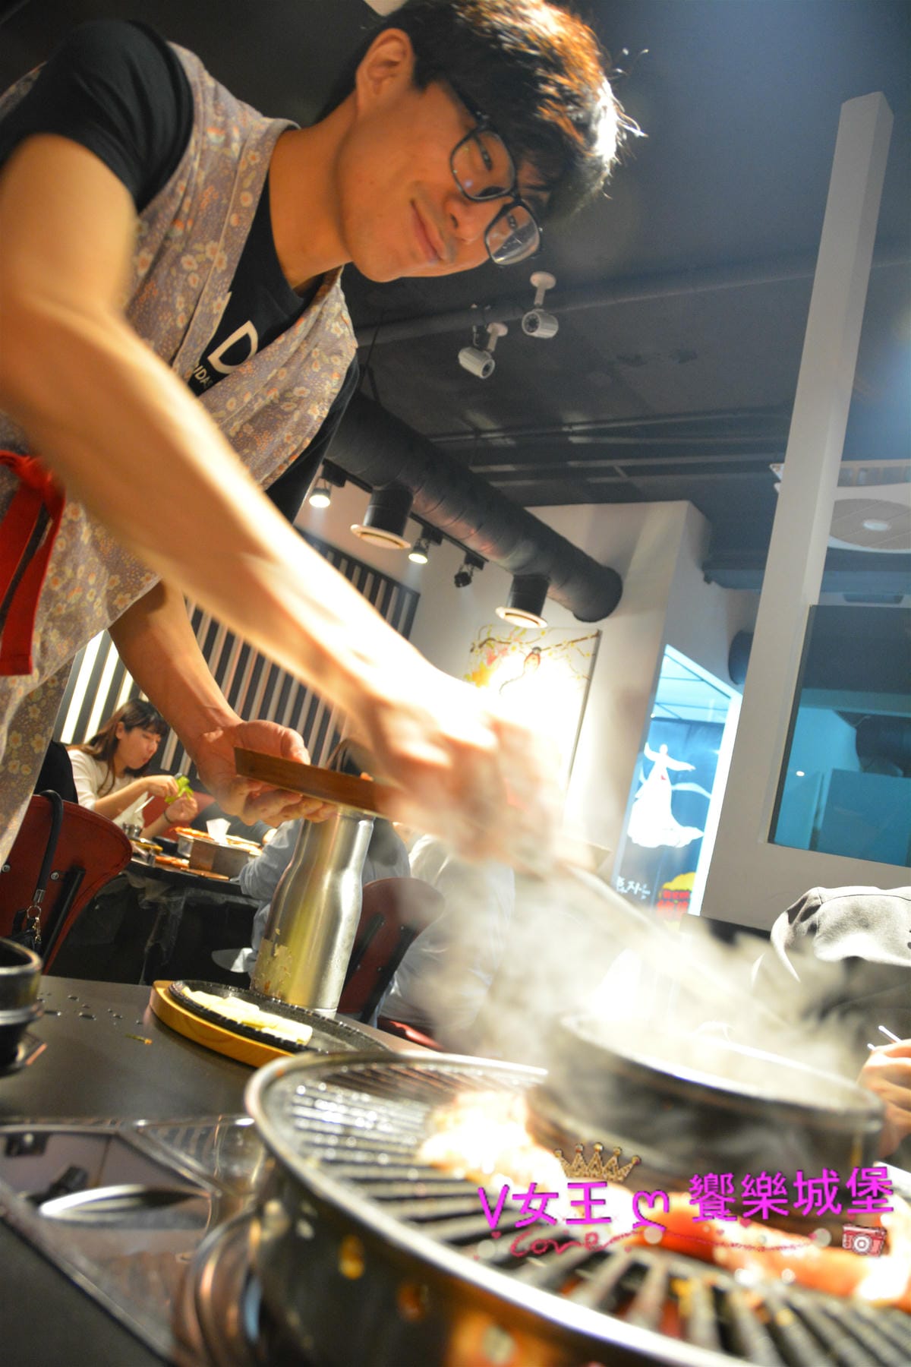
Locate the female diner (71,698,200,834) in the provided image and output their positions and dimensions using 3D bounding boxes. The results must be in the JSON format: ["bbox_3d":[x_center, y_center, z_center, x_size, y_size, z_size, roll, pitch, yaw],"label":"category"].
[{"bbox_3d":[-1.146,0.635,3.251,0.720,1.207,0.520,8,-11,30],"label":"female diner"}]

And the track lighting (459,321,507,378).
[{"bbox_3d":[0.098,-1.197,3.700,0.130,0.178,0.080,10,-10,18],"label":"track lighting"}]

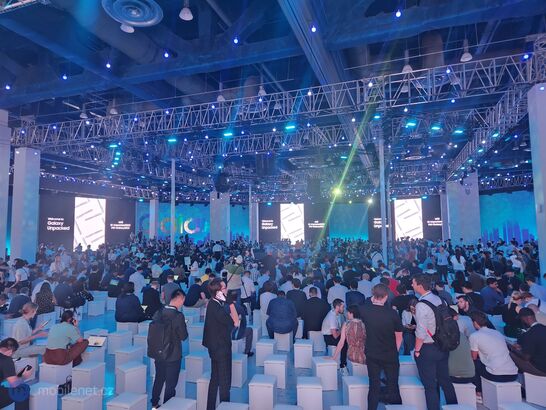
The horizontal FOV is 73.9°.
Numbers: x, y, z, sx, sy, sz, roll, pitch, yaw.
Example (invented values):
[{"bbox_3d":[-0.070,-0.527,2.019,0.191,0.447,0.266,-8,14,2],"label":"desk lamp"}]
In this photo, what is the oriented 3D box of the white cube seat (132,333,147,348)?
[{"bbox_3d":[-2.500,2.760,7.112,0.310,0.385,0.310,-1,-5,7],"label":"white cube seat"}]

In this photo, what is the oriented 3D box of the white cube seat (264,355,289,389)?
[{"bbox_3d":[0.064,2.710,5.905,0.320,0.410,0.320,-1,-5,10],"label":"white cube seat"}]

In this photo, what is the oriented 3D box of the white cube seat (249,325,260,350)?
[{"bbox_3d":[-0.474,2.907,7.982,0.330,0.419,0.330,-1,-4,6],"label":"white cube seat"}]

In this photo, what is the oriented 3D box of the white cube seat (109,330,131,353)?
[{"bbox_3d":[-3.332,3.011,7.917,0.341,0.425,0.340,-3,-5,27],"label":"white cube seat"}]

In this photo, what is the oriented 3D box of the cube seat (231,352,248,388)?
[{"bbox_3d":[-0.633,2.836,6.216,0.341,0.425,0.340,-2,-5,10],"label":"cube seat"}]

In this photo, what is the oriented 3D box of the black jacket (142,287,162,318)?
[{"bbox_3d":[-2.884,2.357,8.685,0.500,0.680,0.380,-1,-4,6],"label":"black jacket"}]

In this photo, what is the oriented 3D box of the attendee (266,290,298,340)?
[{"bbox_3d":[0.212,2.359,7.451,0.630,1.170,0.820,-1,-5,4],"label":"attendee"}]

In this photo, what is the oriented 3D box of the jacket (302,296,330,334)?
[{"bbox_3d":[0.943,2.358,7.779,0.580,0.720,0.360,-1,-5,3],"label":"jacket"}]

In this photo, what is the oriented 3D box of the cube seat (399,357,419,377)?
[{"bbox_3d":[2.189,2.777,6.006,0.341,0.425,0.340,-1,-5,1],"label":"cube seat"}]

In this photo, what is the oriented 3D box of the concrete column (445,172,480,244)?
[{"bbox_3d":[15.984,0.994,30.412,2.100,7.400,1.700,-2,-5,19],"label":"concrete column"}]

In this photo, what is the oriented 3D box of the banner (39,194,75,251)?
[{"bbox_3d":[-18.214,1.648,30.852,0.100,4.800,2.830,-4,-6,36],"label":"banner"}]

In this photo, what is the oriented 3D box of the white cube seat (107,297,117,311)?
[{"bbox_3d":[-5.454,3.409,12.543,0.341,0.425,0.340,-2,-5,12],"label":"white cube seat"}]

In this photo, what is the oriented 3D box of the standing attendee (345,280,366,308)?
[{"bbox_3d":[1.989,2.496,8.791,0.520,1.300,0.720,-1,-4,5],"label":"standing attendee"}]

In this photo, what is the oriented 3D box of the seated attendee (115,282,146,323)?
[{"bbox_3d":[-3.339,2.452,8.564,0.580,1.270,0.780,-1,-5,3],"label":"seated attendee"}]

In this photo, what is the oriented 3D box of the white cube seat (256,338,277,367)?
[{"bbox_3d":[-0.114,2.823,6.928,0.330,0.419,0.330,-2,-4,12],"label":"white cube seat"}]

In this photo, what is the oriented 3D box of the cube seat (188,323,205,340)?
[{"bbox_3d":[-1.586,2.811,7.847,0.310,0.385,0.310,-2,-5,14],"label":"cube seat"}]

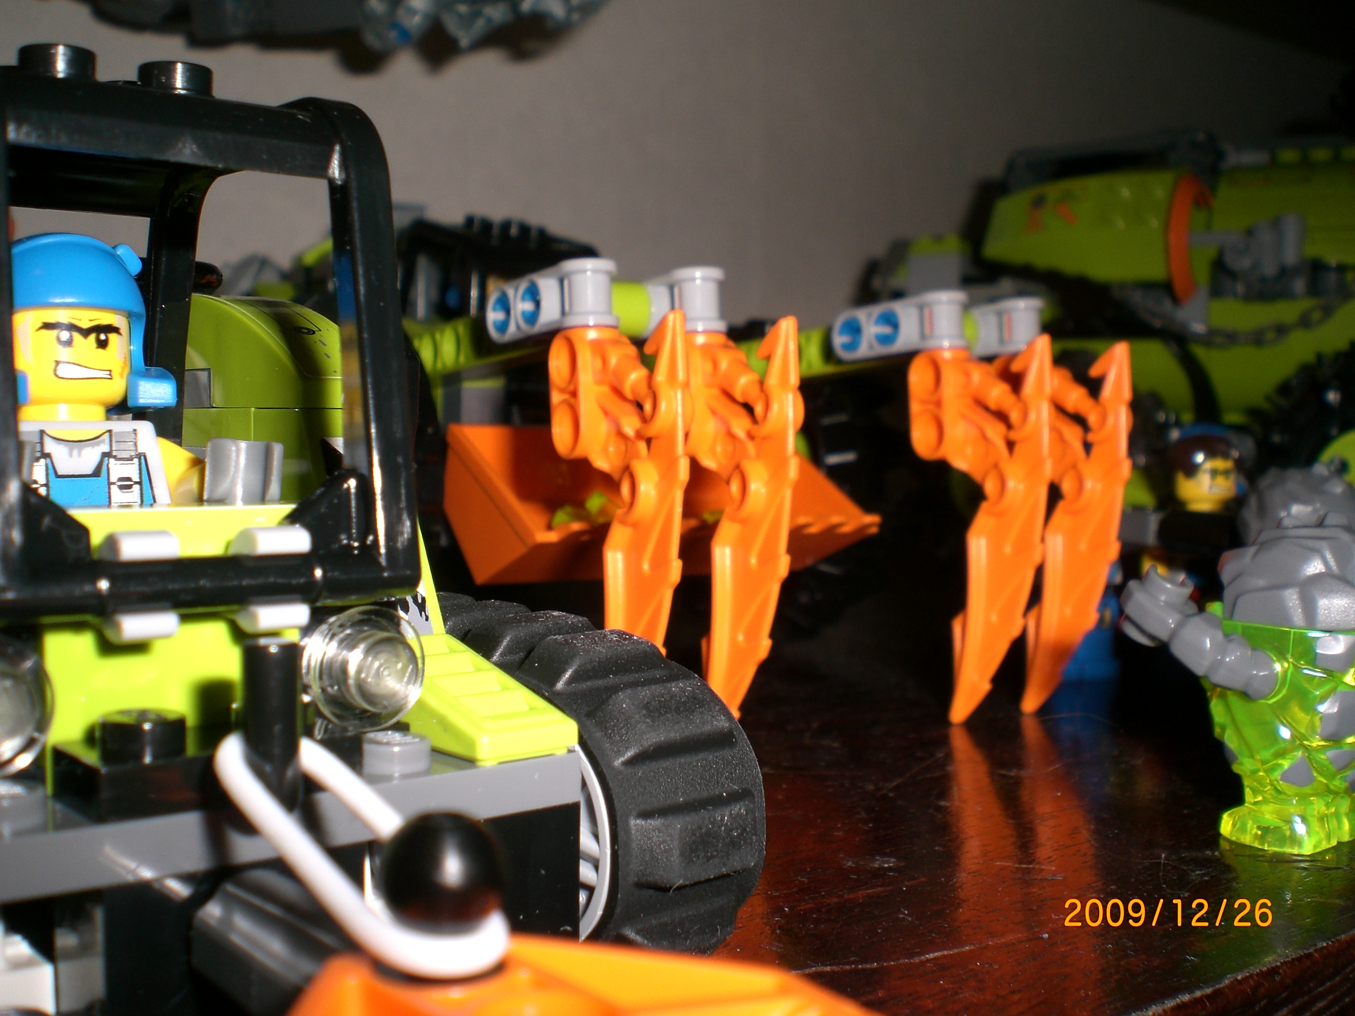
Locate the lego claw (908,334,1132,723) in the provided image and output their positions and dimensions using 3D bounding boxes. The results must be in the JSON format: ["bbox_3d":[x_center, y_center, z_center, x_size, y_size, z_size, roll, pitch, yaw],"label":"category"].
[{"bbox_3d":[0.050,0.004,0.213,0.024,0.056,0.024,-1,4,-34],"label":"lego claw"}]

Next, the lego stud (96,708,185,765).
[{"bbox_3d":[-0.032,0.014,0.089,0.005,0.002,0.005,-2,4,-40],"label":"lego stud"}]

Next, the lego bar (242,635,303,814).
[{"bbox_3d":[-0.024,0.013,0.089,0.003,0.010,0.003,-2,4,-40],"label":"lego bar"}]

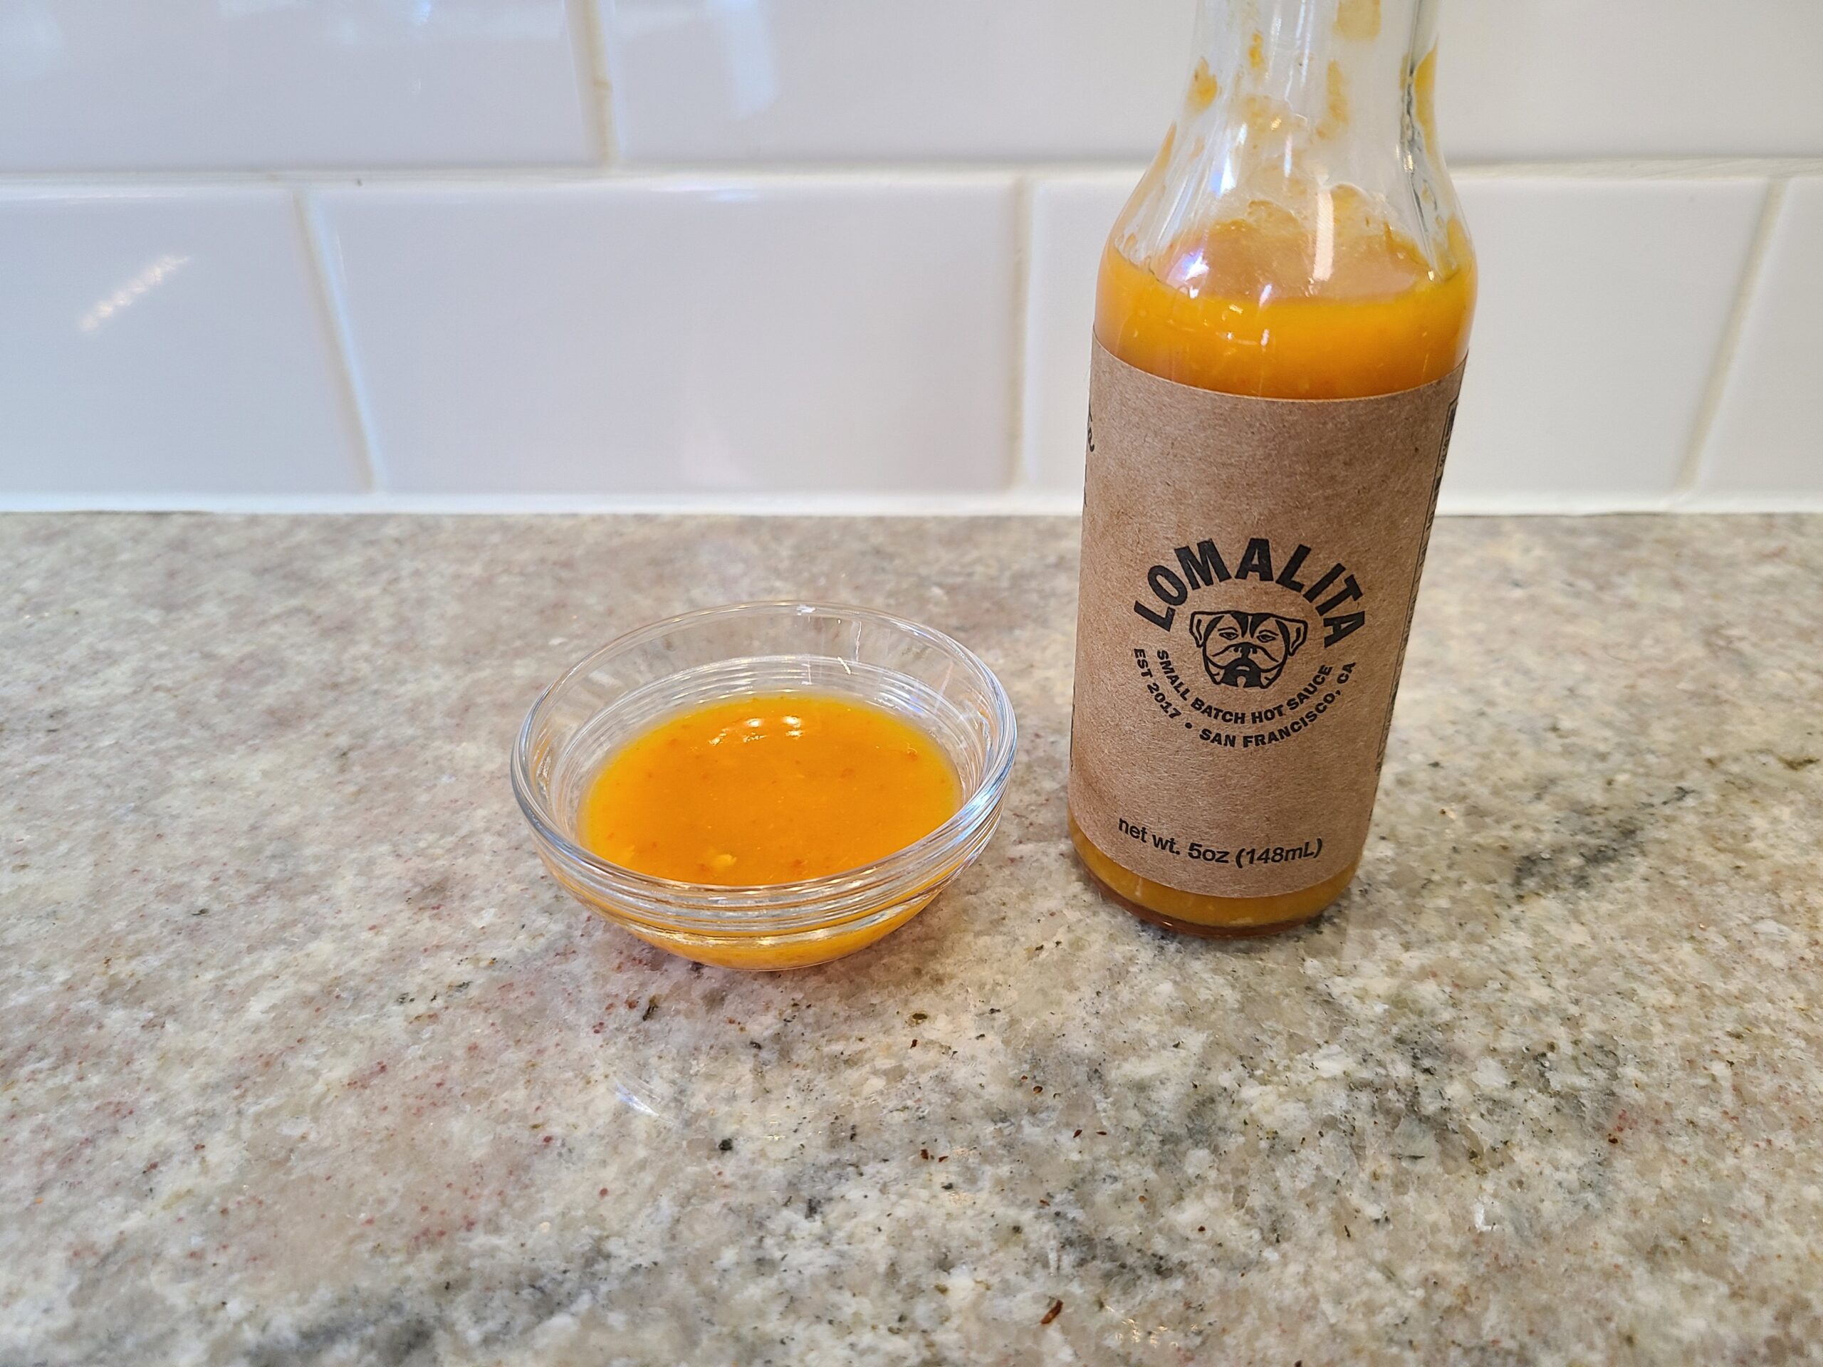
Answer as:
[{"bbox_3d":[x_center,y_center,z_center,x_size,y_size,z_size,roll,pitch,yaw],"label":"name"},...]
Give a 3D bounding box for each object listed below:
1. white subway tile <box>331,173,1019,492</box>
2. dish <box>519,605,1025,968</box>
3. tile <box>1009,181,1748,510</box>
[{"bbox_3d":[-0.053,-0.078,0.313,0.152,0.074,0.008,0,31,2],"label":"white subway tile"},{"bbox_3d":[-0.021,0.018,0.205,0.072,0.030,0.072,0,31,2],"label":"dish"},{"bbox_3d":[0.102,-0.077,0.308,0.152,0.074,0.008,0,31,2],"label":"tile"}]

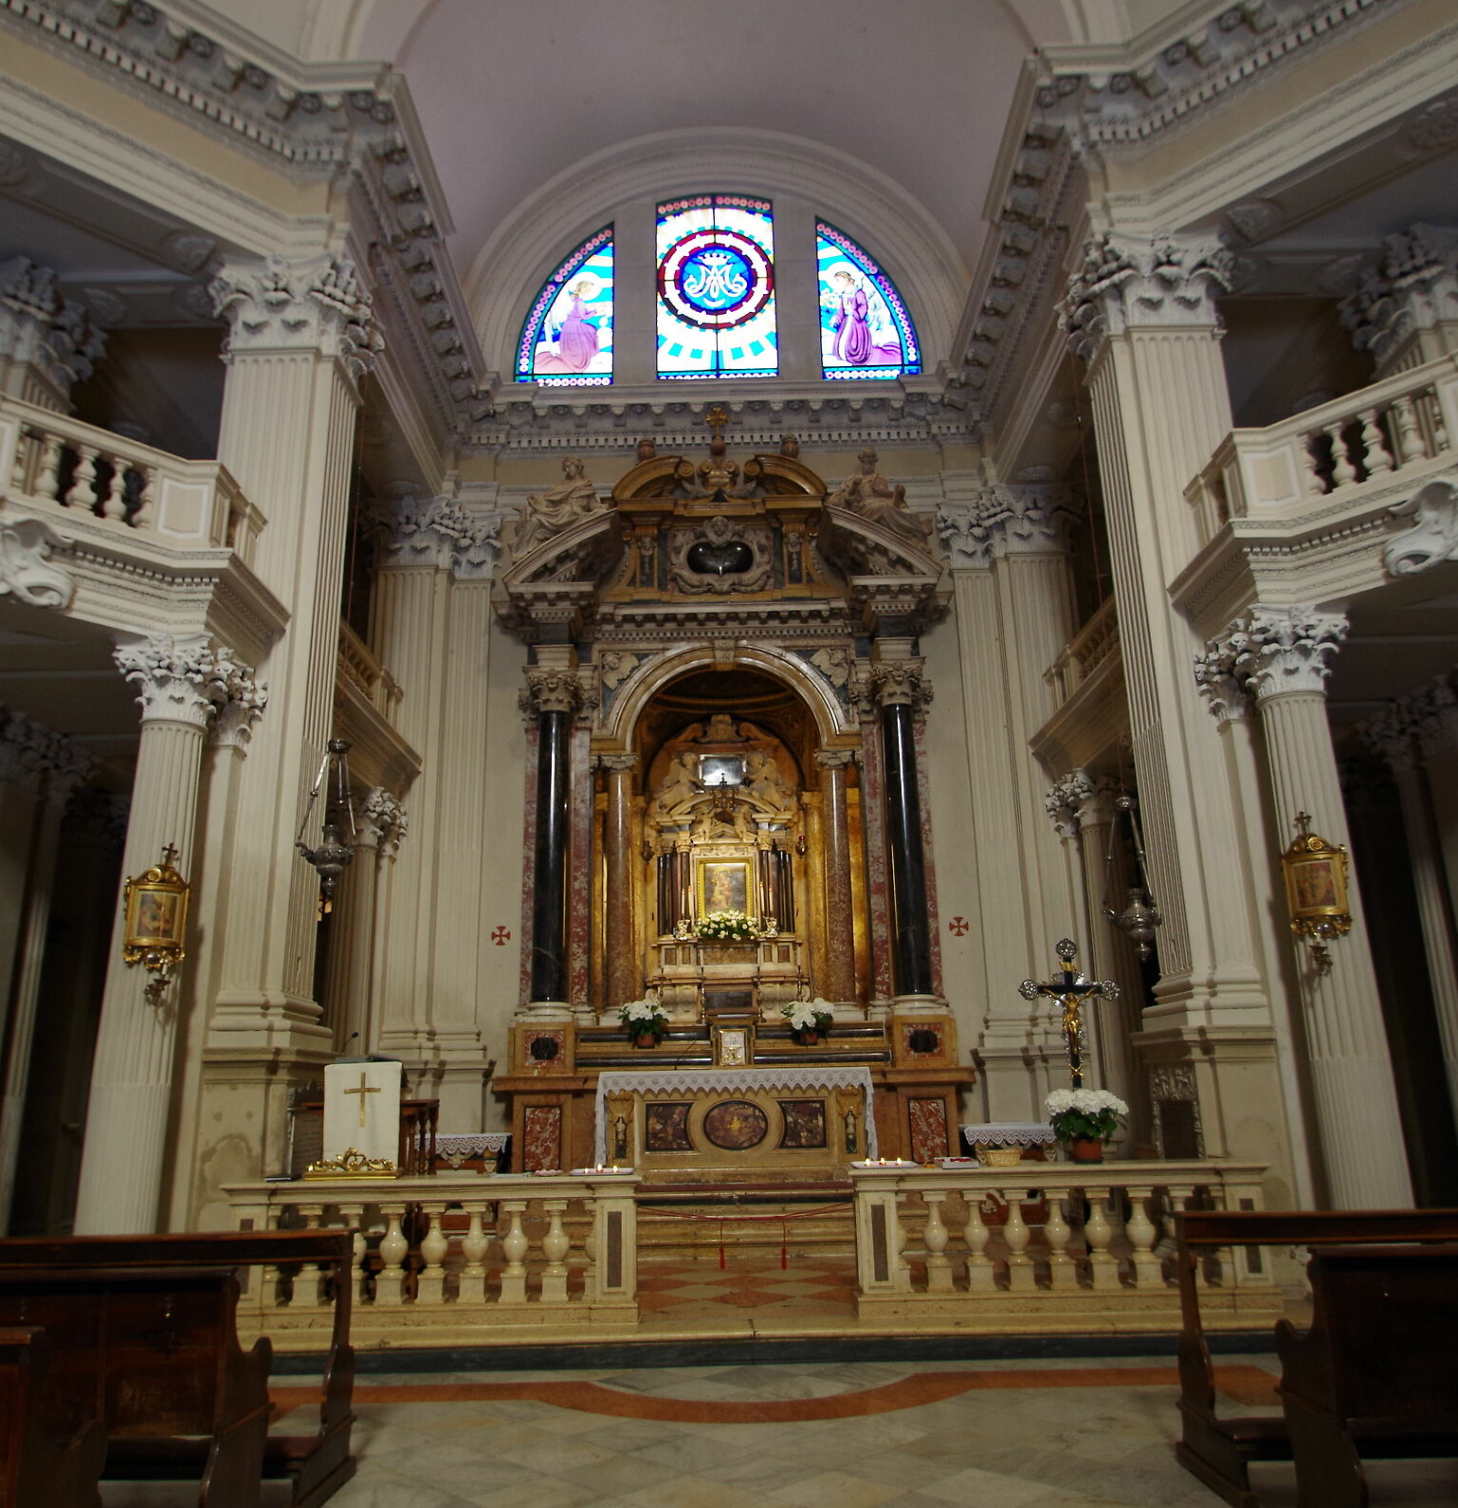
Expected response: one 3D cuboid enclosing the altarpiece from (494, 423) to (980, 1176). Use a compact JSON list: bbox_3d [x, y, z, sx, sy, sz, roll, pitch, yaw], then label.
[{"bbox_3d":[-0.039,0.150,12.380,4.982,8.453,1.288,-1,-15,0],"label":"altarpiece"}]

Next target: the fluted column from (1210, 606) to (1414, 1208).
[{"bbox_3d":[3.696,1.177,6.965,0.552,4.304,0.552,-1,-15,0],"label":"fluted column"}]

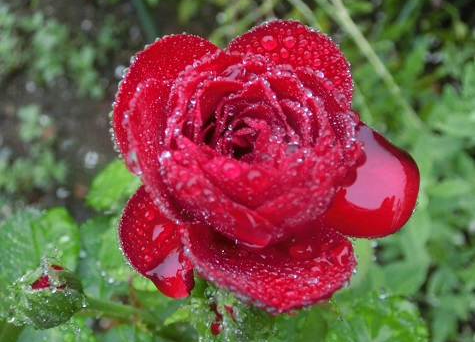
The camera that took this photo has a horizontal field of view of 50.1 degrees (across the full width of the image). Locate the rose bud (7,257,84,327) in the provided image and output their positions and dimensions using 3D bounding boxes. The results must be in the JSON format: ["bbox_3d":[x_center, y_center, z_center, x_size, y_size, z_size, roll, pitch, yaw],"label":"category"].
[{"bbox_3d":[-0.063,0.040,0.167,0.022,0.021,0.022,0,30,0],"label":"rose bud"}]

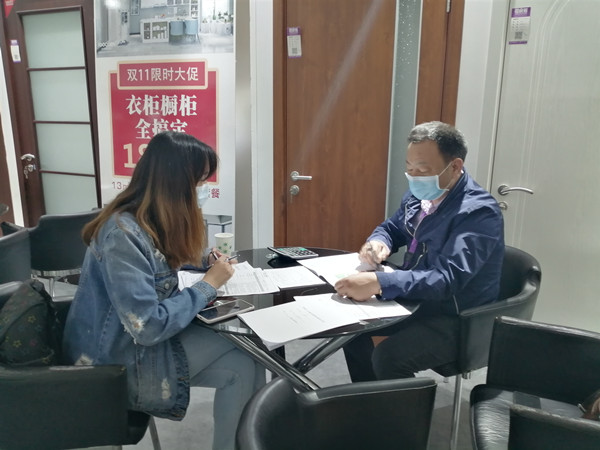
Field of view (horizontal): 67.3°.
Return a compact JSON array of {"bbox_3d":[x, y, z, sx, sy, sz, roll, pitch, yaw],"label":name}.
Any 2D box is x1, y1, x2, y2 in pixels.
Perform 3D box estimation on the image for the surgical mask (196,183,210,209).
[{"bbox_3d":[-0.324,-0.089,1.410,0.085,0.095,0.130,21,9,-9],"label":"surgical mask"}]

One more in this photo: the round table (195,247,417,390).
[{"bbox_3d":[-0.030,0.551,1.602,0.863,0.745,0.863,0,12,0],"label":"round table"}]

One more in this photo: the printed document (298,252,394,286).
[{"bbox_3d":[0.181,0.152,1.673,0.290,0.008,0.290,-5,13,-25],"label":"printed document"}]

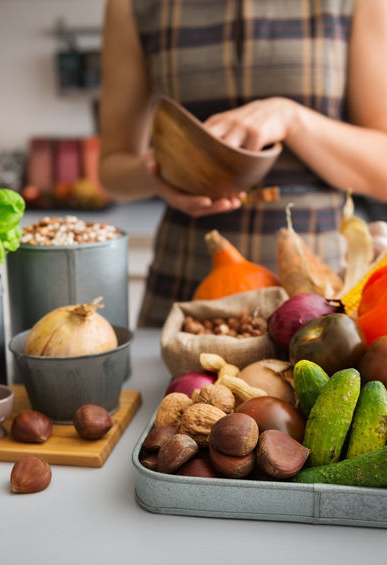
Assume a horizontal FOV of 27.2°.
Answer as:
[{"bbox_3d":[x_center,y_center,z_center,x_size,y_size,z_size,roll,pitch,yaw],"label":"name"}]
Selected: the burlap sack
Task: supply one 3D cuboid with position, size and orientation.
[{"bbox_3d":[0.038,0.053,0.960,0.140,0.080,0.125,1,13,8],"label":"burlap sack"}]

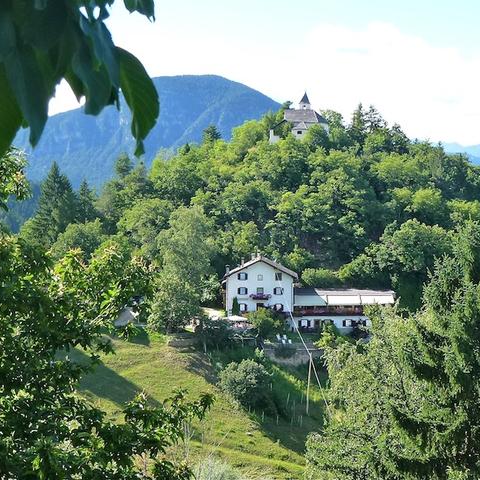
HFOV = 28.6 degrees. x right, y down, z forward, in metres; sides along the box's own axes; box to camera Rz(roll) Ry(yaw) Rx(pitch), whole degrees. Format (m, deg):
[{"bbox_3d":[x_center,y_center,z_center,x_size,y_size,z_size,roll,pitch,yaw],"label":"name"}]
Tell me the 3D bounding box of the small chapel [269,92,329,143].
[{"bbox_3d":[14.580,-30.460,235.000,14.200,12.300,8.300,0,2,-9],"label":"small chapel"}]

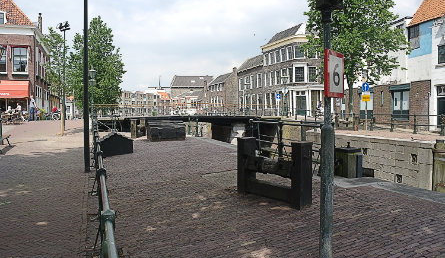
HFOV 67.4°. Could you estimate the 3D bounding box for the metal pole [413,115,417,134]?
[{"bbox_3d":[10.852,-0.244,18.772,0.140,1.065,0.140,1,3,21],"label":"metal pole"}]

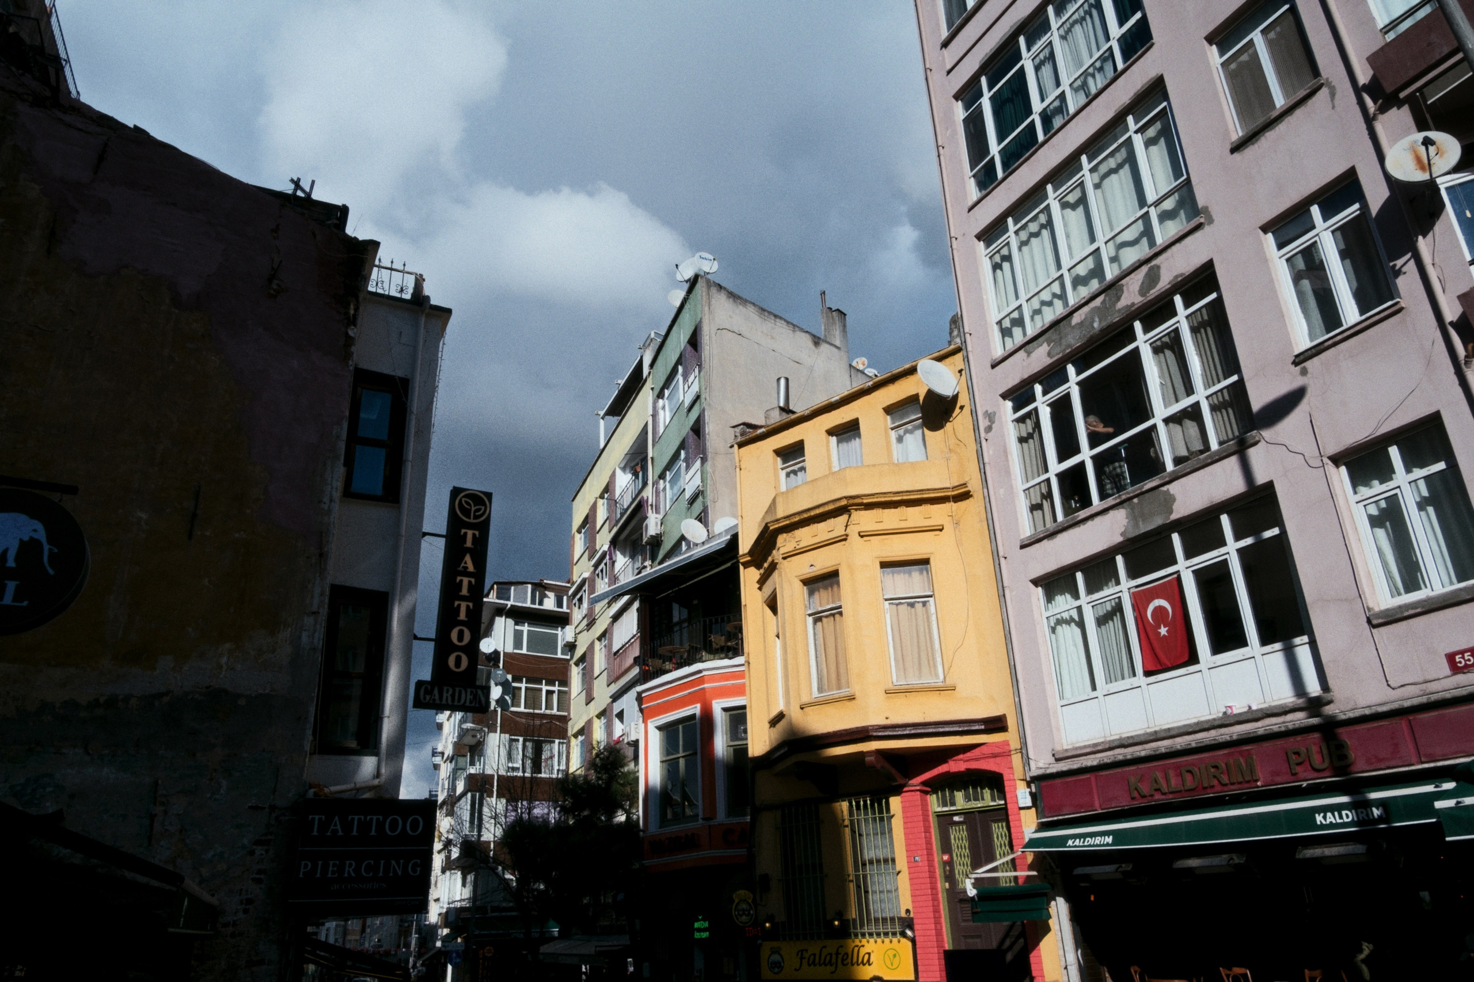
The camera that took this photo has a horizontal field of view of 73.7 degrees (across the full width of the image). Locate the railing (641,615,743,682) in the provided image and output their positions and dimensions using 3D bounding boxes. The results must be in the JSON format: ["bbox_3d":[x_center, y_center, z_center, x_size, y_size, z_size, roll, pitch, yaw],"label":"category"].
[{"bbox_3d":[-1.000,3.494,21.560,0.464,0.950,3.579,17,-30,-37],"label":"railing"}]

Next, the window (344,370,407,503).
[{"bbox_3d":[-4.907,-0.716,13.354,0.680,1.880,0.200,10,-26,-27],"label":"window"}]

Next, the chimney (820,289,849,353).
[{"bbox_3d":[3.110,-5.468,31.475,0.480,2.235,0.720,17,-30,-39],"label":"chimney"}]

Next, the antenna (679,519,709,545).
[{"bbox_3d":[-0.942,0.891,21.725,0.650,0.680,0.260,11,-35,-28],"label":"antenna"}]

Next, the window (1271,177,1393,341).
[{"bbox_3d":[6.569,-2.489,10.752,0.150,1.630,1.130,10,-26,-27],"label":"window"}]

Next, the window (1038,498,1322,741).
[{"bbox_3d":[5.228,1.659,11.924,0.150,2.260,3.760,10,-26,-27],"label":"window"}]

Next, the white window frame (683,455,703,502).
[{"bbox_3d":[-1.185,-0.259,26.989,0.120,1.000,1.450,6,-24,-19],"label":"white window frame"}]

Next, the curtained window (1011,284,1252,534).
[{"bbox_3d":[4.962,-0.990,12.895,0.120,2.198,3.594,10,-26,-27],"label":"curtained window"}]

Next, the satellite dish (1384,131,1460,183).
[{"bbox_3d":[6.588,-3.247,9.427,0.630,0.620,0.400,-15,-26,26],"label":"satellite dish"}]

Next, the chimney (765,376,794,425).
[{"bbox_3d":[0.874,-1.754,19.626,0.480,1.209,0.420,-23,-30,40],"label":"chimney"}]

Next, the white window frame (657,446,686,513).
[{"bbox_3d":[-1.861,-0.225,29.255,0.150,1.420,2.600,6,-25,-19],"label":"white window frame"}]

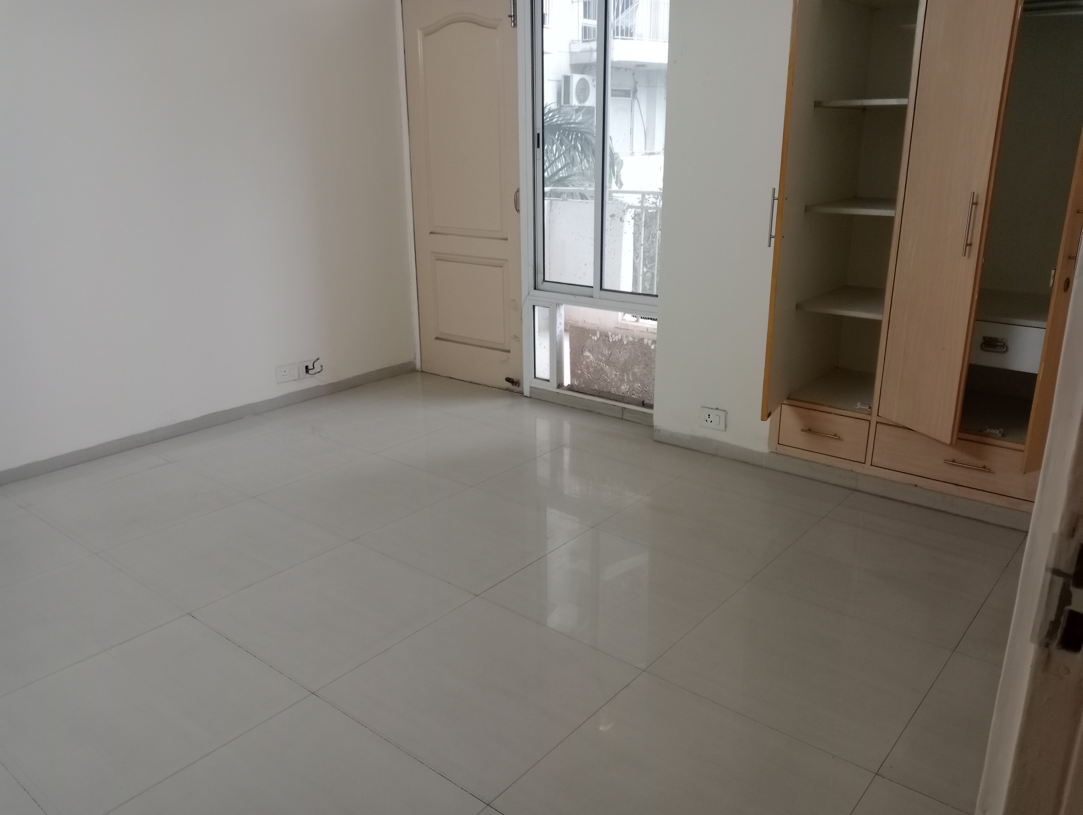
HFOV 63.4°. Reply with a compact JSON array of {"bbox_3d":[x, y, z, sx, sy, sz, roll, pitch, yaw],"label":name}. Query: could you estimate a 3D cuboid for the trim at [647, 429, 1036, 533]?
[{"bbox_3d":[1.137,0.264,3.467,1.600,0.072,0.020,14,23,37],"label":"trim"}]

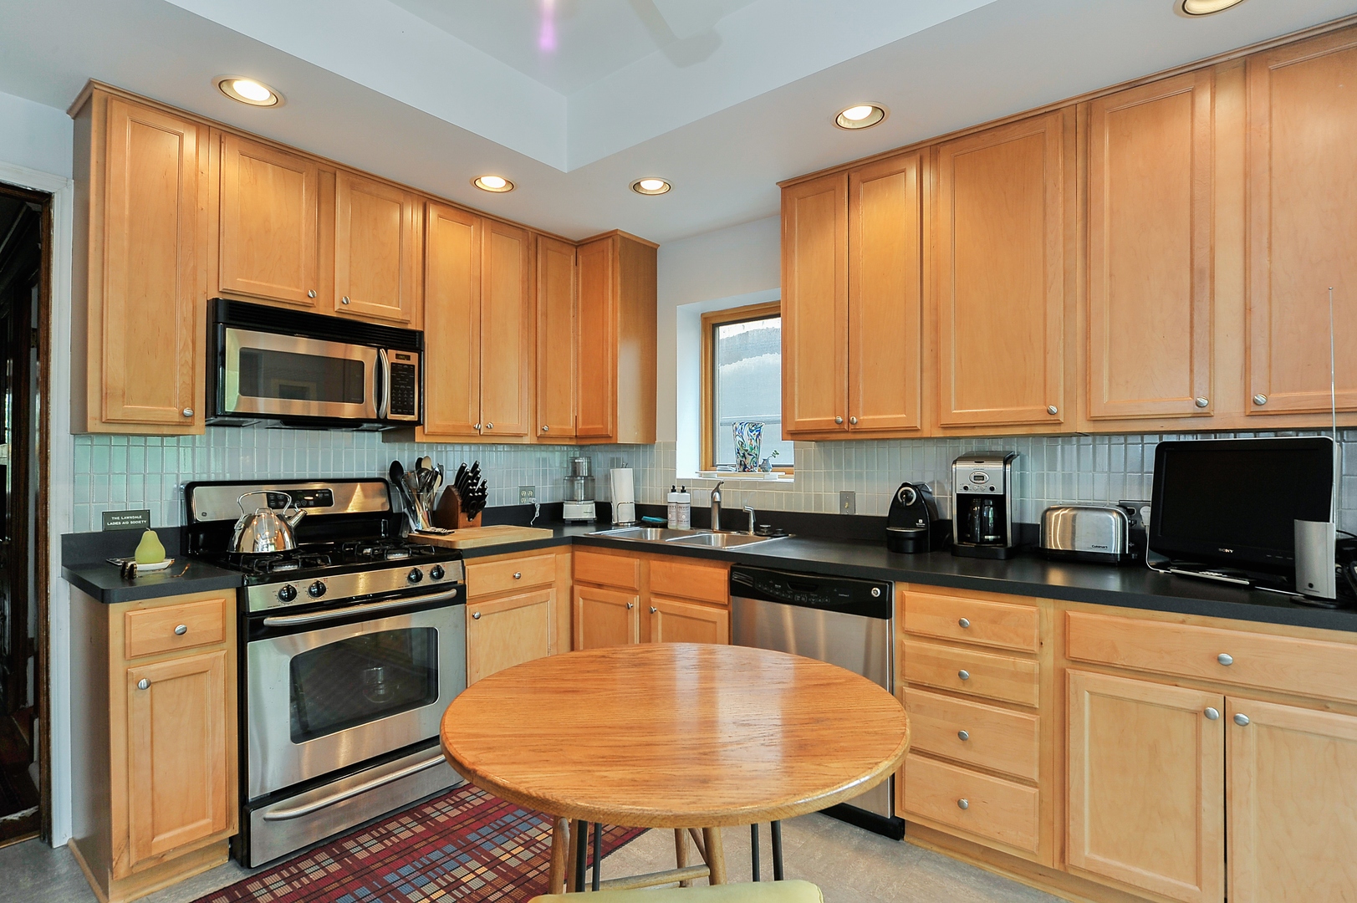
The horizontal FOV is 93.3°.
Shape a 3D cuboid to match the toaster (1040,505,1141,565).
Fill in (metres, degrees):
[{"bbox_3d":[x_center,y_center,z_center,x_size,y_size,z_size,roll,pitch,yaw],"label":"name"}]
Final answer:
[{"bbox_3d":[1.447,0.290,2.249,0.270,0.188,0.175,0,-1,39],"label":"toaster"}]

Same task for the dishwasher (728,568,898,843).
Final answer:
[{"bbox_3d":[0.629,0.866,2.478,0.625,0.865,0.595,0,-1,39],"label":"dishwasher"}]

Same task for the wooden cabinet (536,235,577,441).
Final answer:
[{"bbox_3d":[-0.766,-0.573,3.479,0.320,1.055,0.310,0,-1,39],"label":"wooden cabinet"}]

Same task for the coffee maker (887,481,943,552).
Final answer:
[{"bbox_3d":[0.933,0.247,2.513,0.160,0.268,0.235,0,-1,34],"label":"coffee maker"}]

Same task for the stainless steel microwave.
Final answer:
[{"bbox_3d":[-1.455,-0.307,2.550,0.405,0.409,0.755,0,-1,39],"label":"stainless steel microwave"}]

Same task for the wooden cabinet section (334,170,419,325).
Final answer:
[{"bbox_3d":[-1.359,-0.819,2.731,0.308,0.567,0.366,0,0,39],"label":"wooden cabinet section"}]

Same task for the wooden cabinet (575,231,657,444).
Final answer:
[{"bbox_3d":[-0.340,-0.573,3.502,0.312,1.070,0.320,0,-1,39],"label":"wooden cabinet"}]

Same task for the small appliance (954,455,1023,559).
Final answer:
[{"bbox_3d":[1.132,0.197,2.373,0.195,0.365,0.230,0,-1,34],"label":"small appliance"}]

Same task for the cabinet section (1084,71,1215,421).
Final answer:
[{"bbox_3d":[1.501,-0.589,2.040,0.336,1.019,0.308,0,0,39],"label":"cabinet section"}]

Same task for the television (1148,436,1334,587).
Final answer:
[{"bbox_3d":[1.624,0.172,1.854,0.135,0.415,0.440,0,-1,-22],"label":"television"}]

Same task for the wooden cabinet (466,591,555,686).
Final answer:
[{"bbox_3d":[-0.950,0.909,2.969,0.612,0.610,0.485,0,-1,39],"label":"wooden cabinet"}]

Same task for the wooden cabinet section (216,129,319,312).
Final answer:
[{"bbox_3d":[-1.601,-0.821,2.427,0.308,0.567,0.362,0,0,39],"label":"wooden cabinet section"}]

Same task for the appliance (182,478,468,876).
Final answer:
[{"bbox_3d":[-1.332,0.709,2.468,0.665,1.175,0.762,0,-1,39],"label":"appliance"}]

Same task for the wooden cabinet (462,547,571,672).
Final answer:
[{"bbox_3d":[-0.934,0.875,3.035,0.600,0.875,0.595,0,-1,39],"label":"wooden cabinet"}]

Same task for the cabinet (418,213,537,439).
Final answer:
[{"bbox_3d":[-1.047,-0.570,3.115,0.330,1.055,0.615,0,-1,39],"label":"cabinet"}]

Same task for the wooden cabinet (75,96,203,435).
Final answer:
[{"bbox_3d":[-1.819,-0.586,2.167,0.320,1.065,0.299,0,-1,39],"label":"wooden cabinet"}]

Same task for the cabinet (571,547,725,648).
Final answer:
[{"bbox_3d":[0.038,0.852,2.992,0.905,0.825,0.612,0,-1,39],"label":"cabinet"}]

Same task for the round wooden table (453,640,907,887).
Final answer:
[{"bbox_3d":[-0.006,0.915,1.391,0.955,0.745,0.905,0,-1,0],"label":"round wooden table"}]

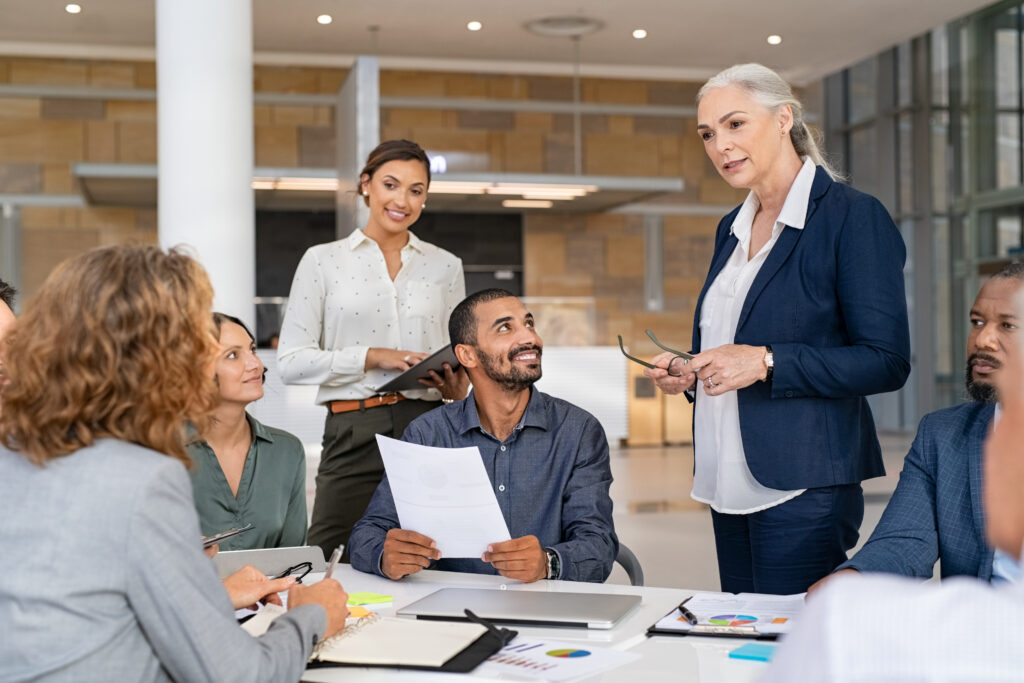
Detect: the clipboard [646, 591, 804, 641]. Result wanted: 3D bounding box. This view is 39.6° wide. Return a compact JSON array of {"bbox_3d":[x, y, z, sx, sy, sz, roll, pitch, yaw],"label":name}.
[{"bbox_3d":[0.371,0.449,2.335,0.235,0.018,0.325,0,0,17],"label":"clipboard"}]

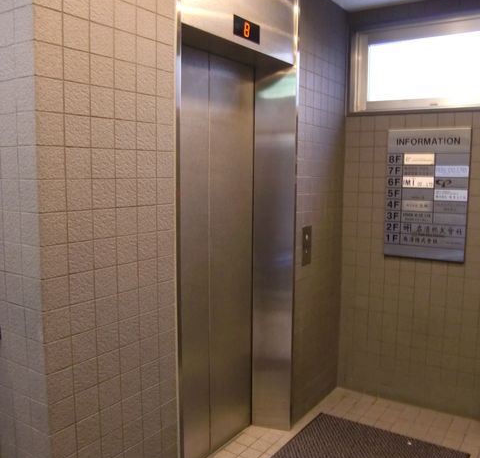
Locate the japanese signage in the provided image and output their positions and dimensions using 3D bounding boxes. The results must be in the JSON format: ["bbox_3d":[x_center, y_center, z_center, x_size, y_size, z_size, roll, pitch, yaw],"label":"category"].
[{"bbox_3d":[1.149,-0.212,3.198,0.486,0.801,0.025,4,7,34],"label":"japanese signage"}]

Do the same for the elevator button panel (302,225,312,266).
[{"bbox_3d":[0.390,0.100,3.063,0.015,0.228,0.122,4,7,34],"label":"elevator button panel"}]

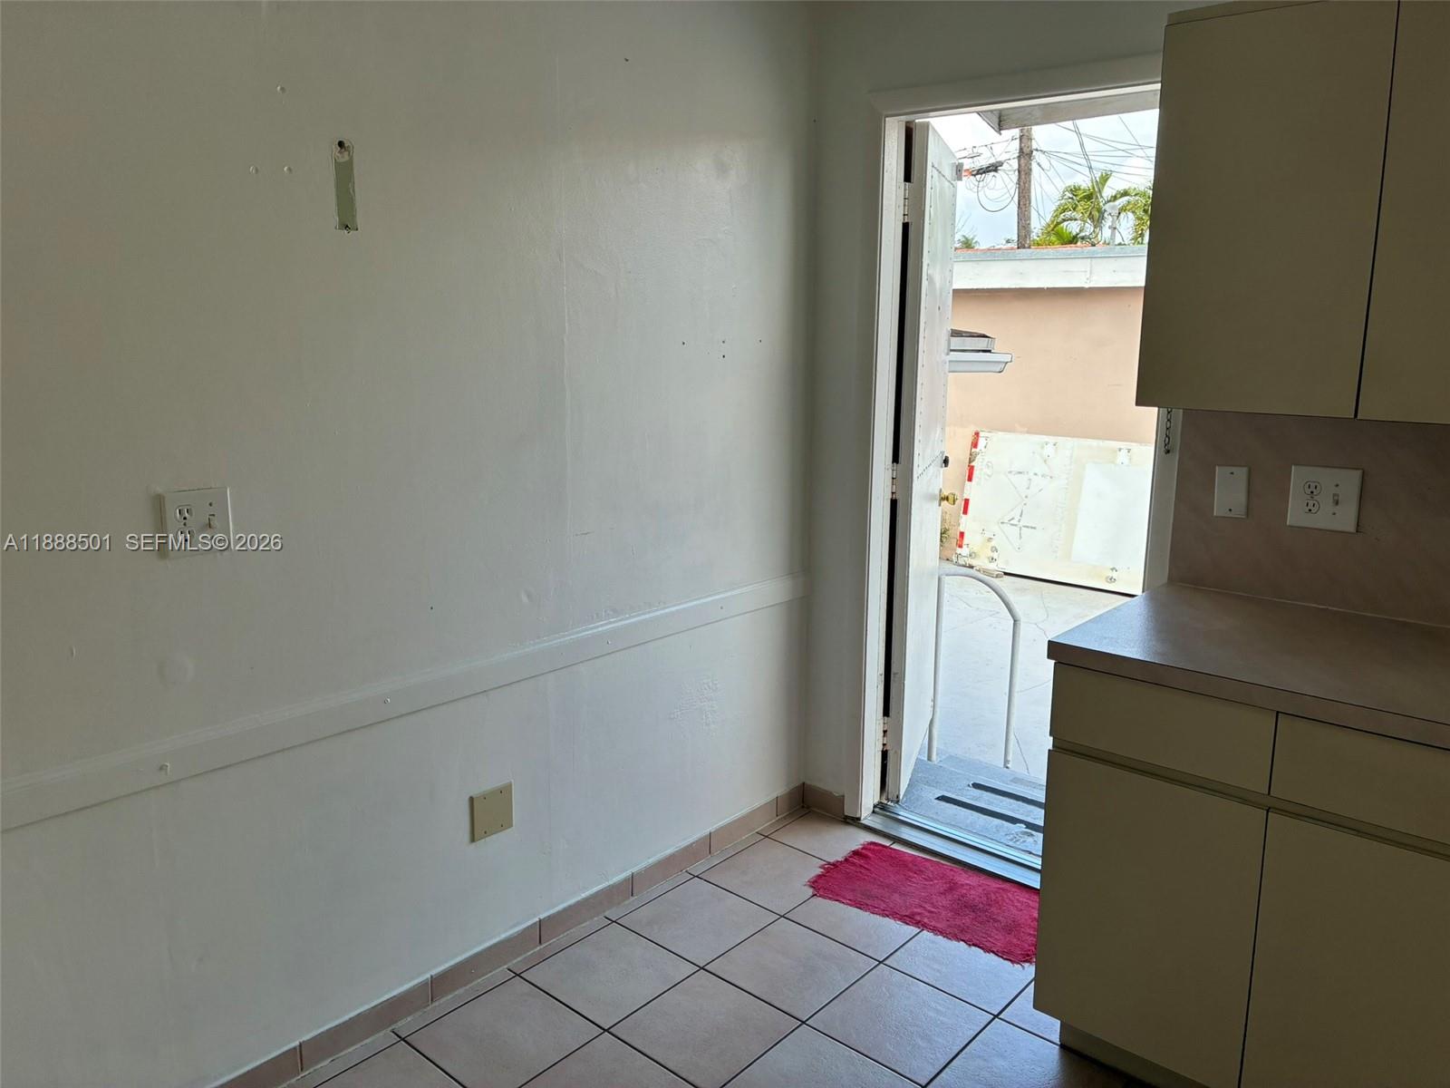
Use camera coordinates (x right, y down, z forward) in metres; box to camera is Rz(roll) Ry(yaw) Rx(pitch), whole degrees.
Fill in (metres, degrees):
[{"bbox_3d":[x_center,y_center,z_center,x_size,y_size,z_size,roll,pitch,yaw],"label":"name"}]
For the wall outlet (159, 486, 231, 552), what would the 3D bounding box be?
[{"bbox_3d":[-0.938,-0.036,1.944,0.015,0.117,0.117,10,16,41],"label":"wall outlet"}]

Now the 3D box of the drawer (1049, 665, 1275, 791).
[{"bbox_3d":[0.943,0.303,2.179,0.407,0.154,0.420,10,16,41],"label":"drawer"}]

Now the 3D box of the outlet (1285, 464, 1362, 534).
[{"bbox_3d":[1.289,-0.096,2.344,0.135,0.131,0.015,10,16,41],"label":"outlet"}]

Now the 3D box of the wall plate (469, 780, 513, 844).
[{"bbox_3d":[-0.538,0.626,2.538,0.011,0.116,0.113,10,16,41],"label":"wall plate"}]

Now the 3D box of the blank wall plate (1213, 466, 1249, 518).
[{"bbox_3d":[1.148,-0.117,2.473,0.069,0.115,0.009,10,16,41],"label":"blank wall plate"}]

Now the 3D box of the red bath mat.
[{"bbox_3d":[0.576,0.943,2.943,0.635,0.020,0.356,8,14,33],"label":"red bath mat"}]

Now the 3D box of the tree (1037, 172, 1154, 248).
[{"bbox_3d":[7.465,-5.168,22.219,2.600,4.625,2.600,10,16,41],"label":"tree"}]

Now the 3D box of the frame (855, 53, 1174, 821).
[{"bbox_3d":[0.766,-0.127,2.915,0.903,2.121,0.150,10,16,41],"label":"frame"}]

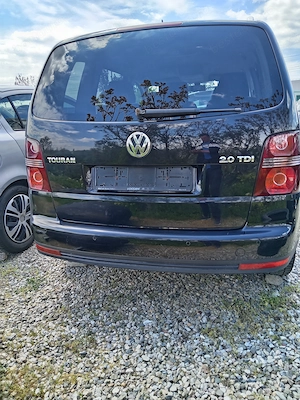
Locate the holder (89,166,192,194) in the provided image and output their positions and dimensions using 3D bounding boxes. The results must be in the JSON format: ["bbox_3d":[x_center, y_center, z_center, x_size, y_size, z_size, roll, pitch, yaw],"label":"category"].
[{"bbox_3d":[-0.041,-0.107,1.600,0.535,0.132,0.025,1,11,13],"label":"holder"}]

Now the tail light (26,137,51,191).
[{"bbox_3d":[-0.667,-0.217,1.891,0.260,0.315,0.190,1,15,13],"label":"tail light"}]

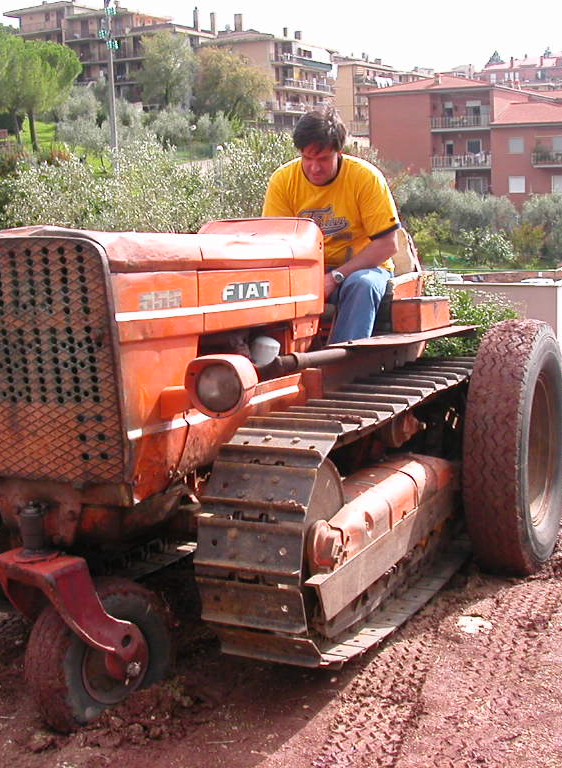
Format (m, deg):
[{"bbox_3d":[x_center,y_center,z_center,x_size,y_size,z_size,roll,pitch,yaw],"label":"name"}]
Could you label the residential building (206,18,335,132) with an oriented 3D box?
[{"bbox_3d":[-0.936,-42.201,153.680,10.800,13.500,22.000,3,12,25],"label":"residential building"}]

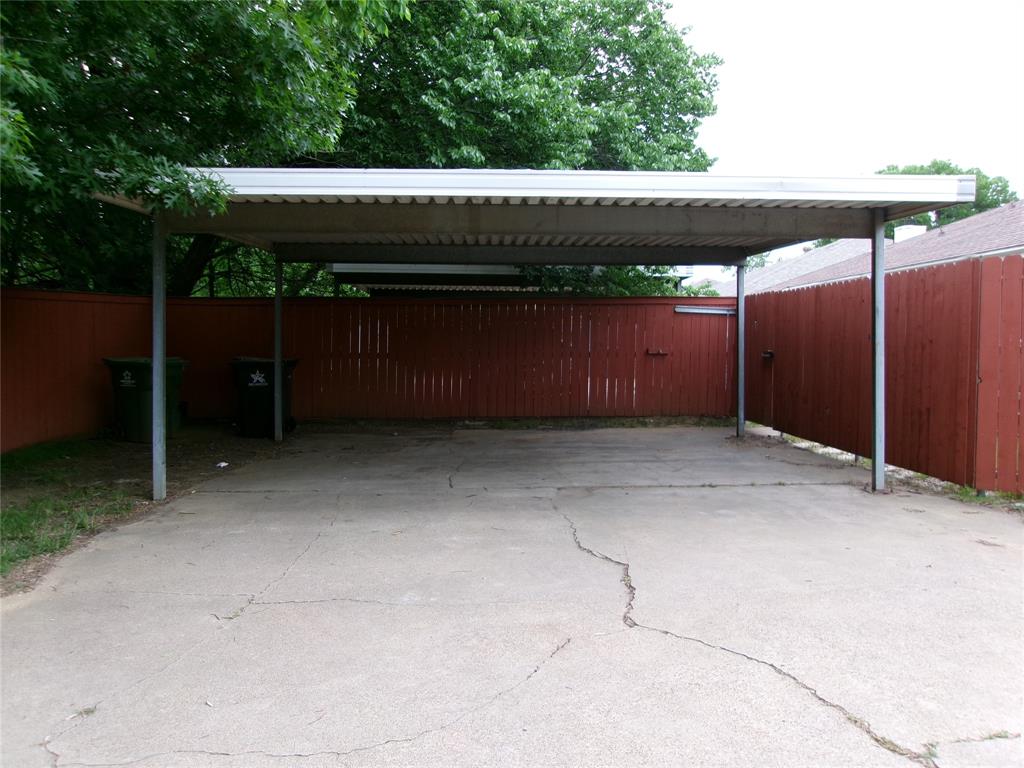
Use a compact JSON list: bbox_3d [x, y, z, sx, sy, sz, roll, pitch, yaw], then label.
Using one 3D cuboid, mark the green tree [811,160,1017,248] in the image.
[{"bbox_3d":[15.156,-4.451,30.000,7.800,7.800,7.800,0,3,-2],"label":"green tree"}]

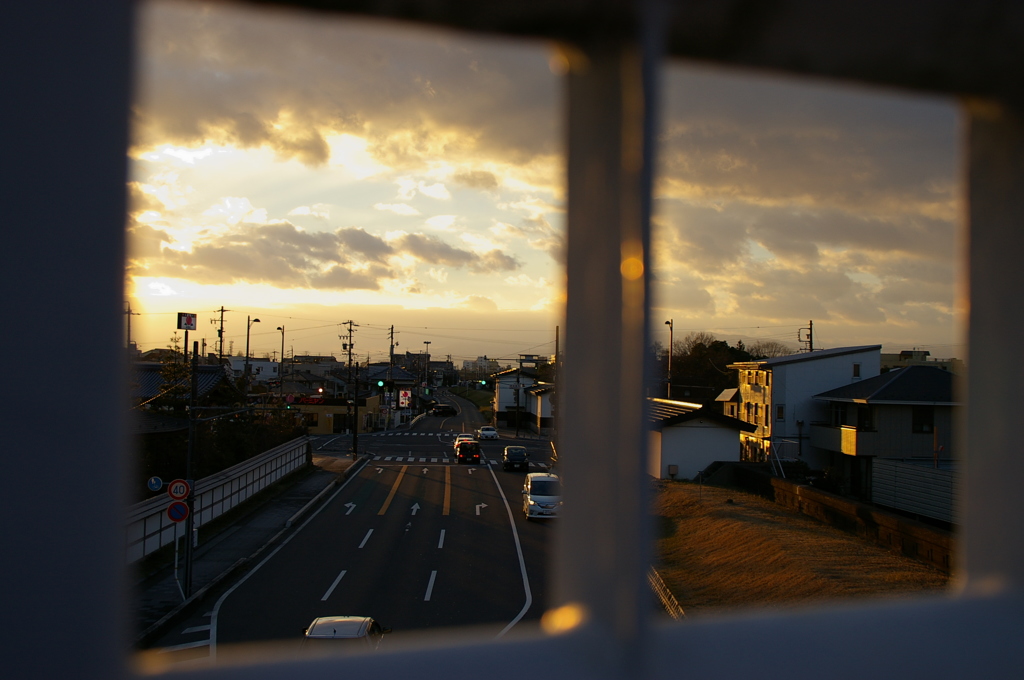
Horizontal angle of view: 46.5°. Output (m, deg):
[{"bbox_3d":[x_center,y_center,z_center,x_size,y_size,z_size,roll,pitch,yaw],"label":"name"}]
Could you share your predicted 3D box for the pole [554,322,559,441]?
[{"bbox_3d":[4.043,4.186,106.838,0.320,10.800,0.320,1,-2,-2],"label":"pole"}]

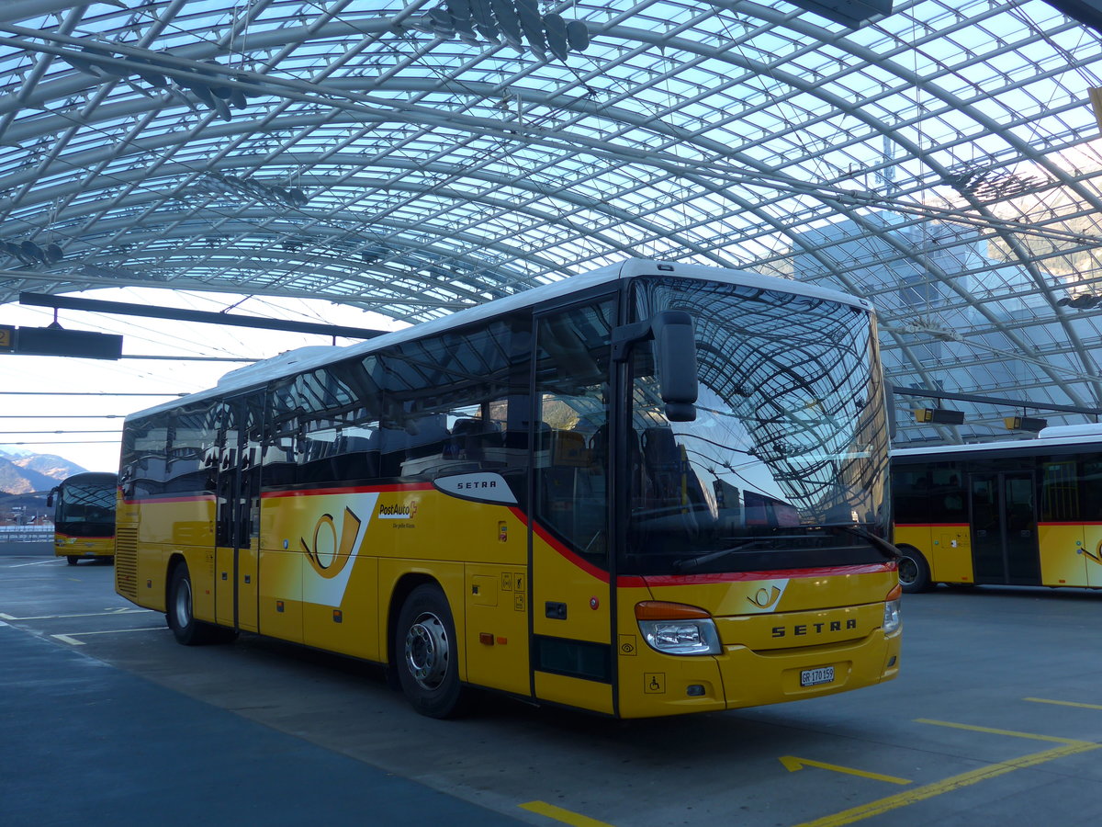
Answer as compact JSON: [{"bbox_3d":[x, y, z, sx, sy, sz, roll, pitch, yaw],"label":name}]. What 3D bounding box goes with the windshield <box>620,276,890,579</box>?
[{"bbox_3d":[1.526,0.119,7.096,2.420,1.780,0.400,3,-7,-36],"label":"windshield"}]

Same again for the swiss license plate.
[{"bbox_3d":[1.666,1.646,6.772,0.305,0.095,0.020,3,-7,-36],"label":"swiss license plate"}]

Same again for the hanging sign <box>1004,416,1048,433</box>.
[{"bbox_3d":[15.411,0.387,35.092,2.000,0.410,0.380,3,-7,-37],"label":"hanging sign"}]

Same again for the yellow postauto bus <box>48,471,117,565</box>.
[{"bbox_3d":[-18.973,4.612,47.153,2.550,3.580,12.400,1,-6,-14],"label":"yellow postauto bus"}]

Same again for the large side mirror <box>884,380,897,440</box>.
[{"bbox_3d":[2.490,-0.020,8.243,0.250,0.470,0.170,3,-7,-36],"label":"large side mirror"}]

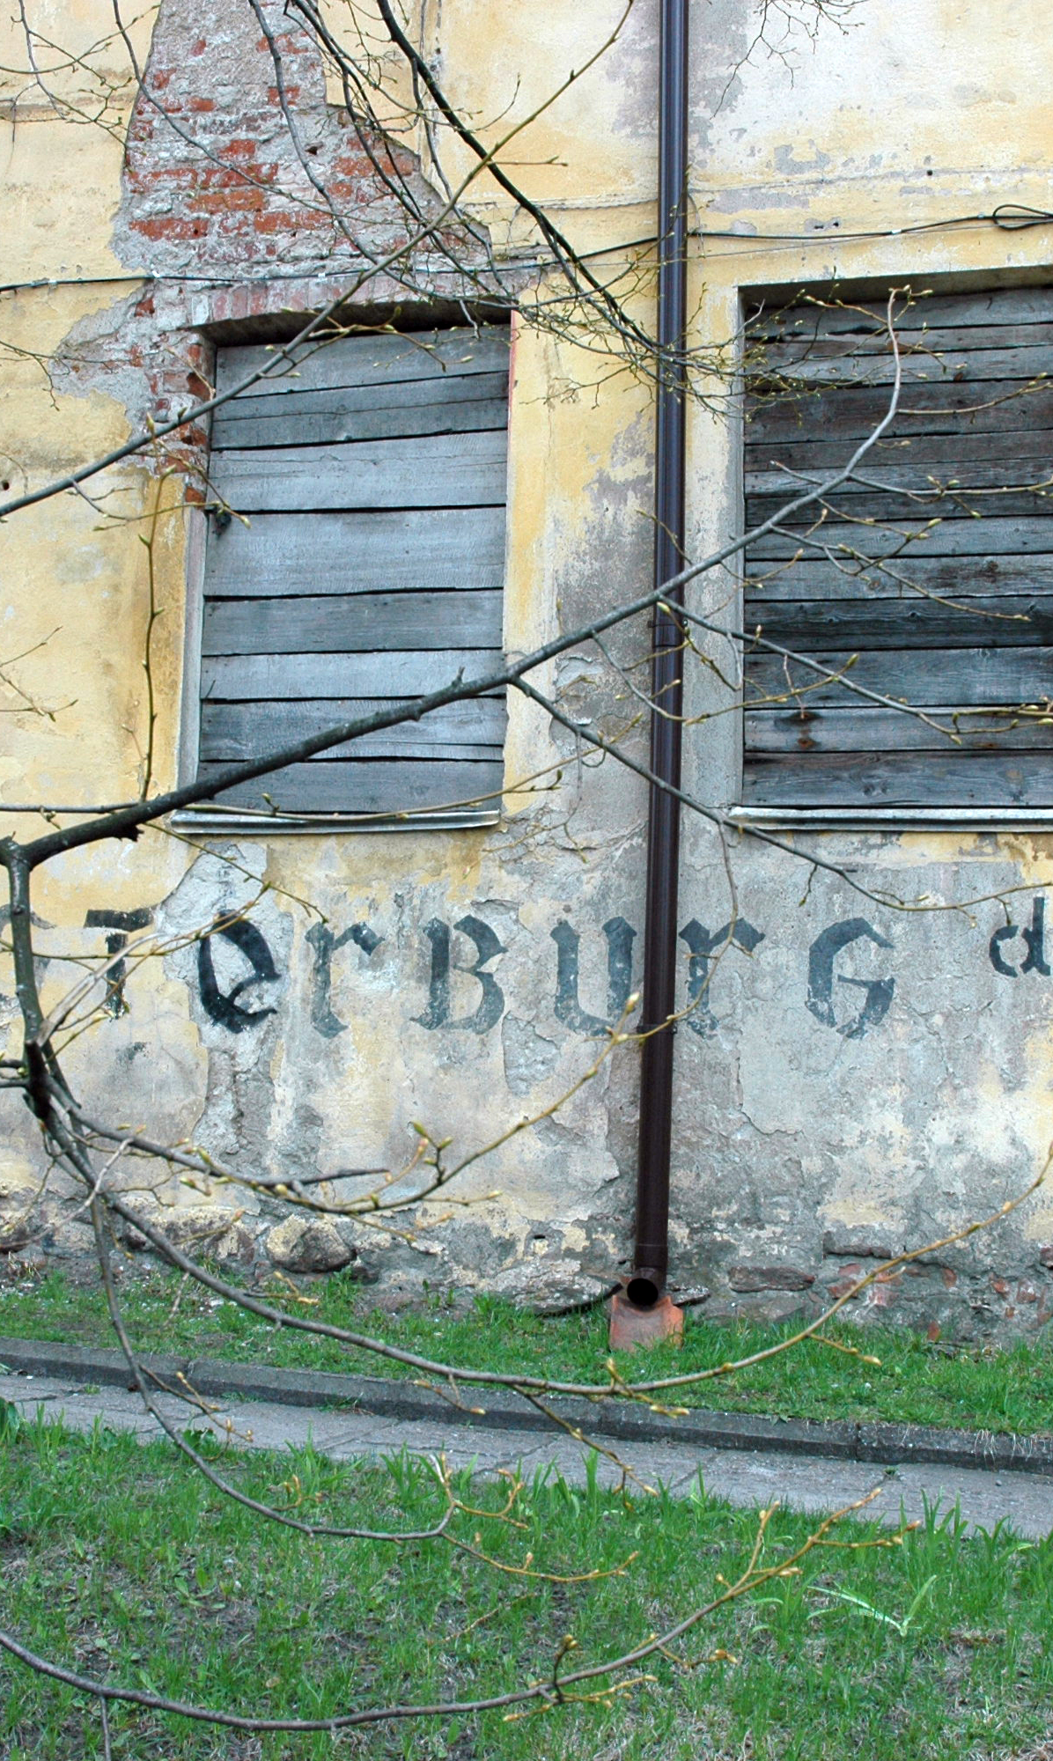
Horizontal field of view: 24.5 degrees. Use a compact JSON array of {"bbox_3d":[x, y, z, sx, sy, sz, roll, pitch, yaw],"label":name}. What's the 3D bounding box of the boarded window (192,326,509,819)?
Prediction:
[{"bbox_3d":[-0.515,-0.931,7.223,0.988,1.503,0.170,0,-8,13],"label":"boarded window"}]

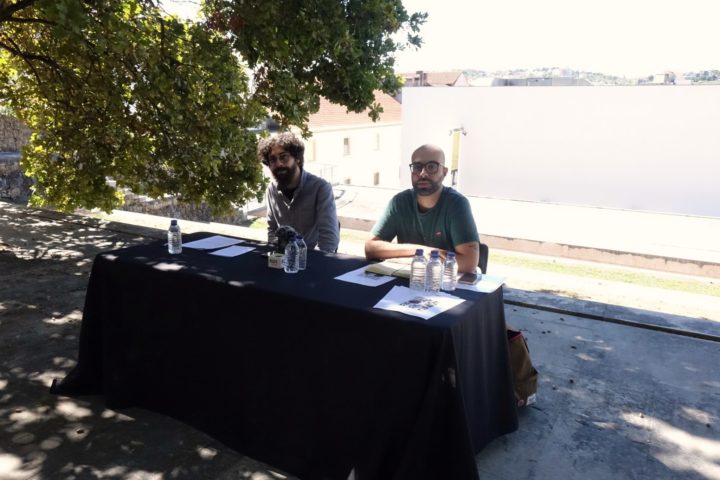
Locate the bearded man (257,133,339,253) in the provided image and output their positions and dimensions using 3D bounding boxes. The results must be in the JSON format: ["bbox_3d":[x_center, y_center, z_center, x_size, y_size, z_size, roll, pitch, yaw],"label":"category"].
[{"bbox_3d":[-0.415,0.097,3.103,0.540,1.360,0.750,8,13,30],"label":"bearded man"}]

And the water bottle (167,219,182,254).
[{"bbox_3d":[-0.941,-0.015,2.845,0.066,0.170,0.066,1,12,0],"label":"water bottle"}]

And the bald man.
[{"bbox_3d":[0.260,0.220,2.653,0.600,1.320,0.750,7,13,26],"label":"bald man"}]

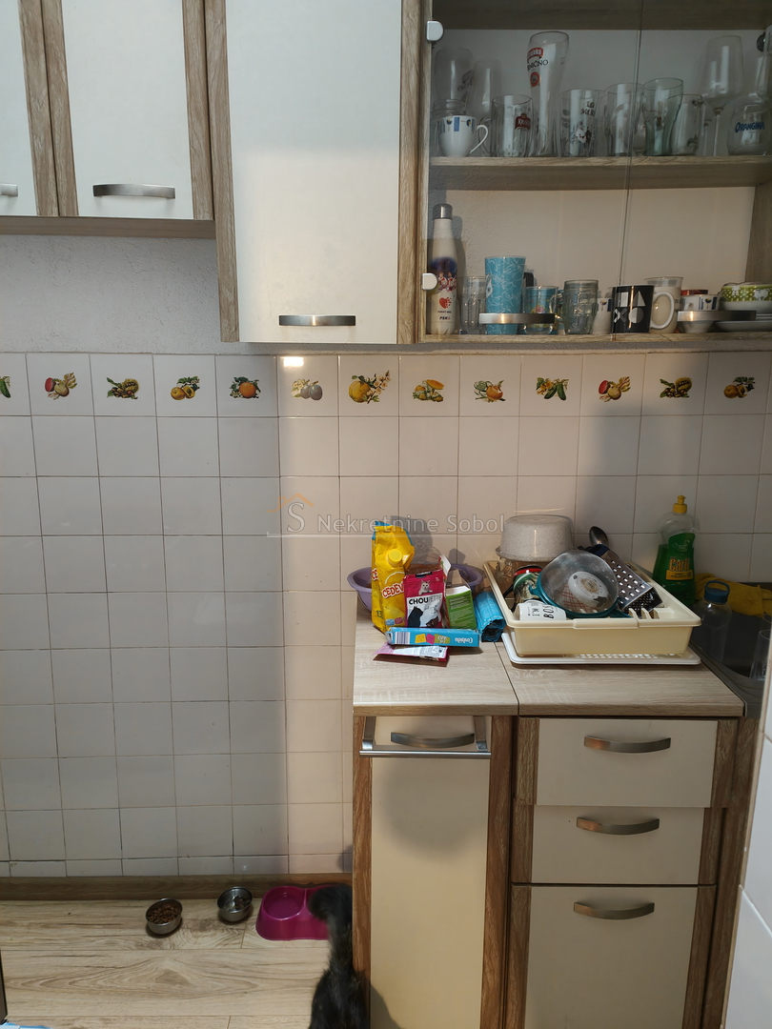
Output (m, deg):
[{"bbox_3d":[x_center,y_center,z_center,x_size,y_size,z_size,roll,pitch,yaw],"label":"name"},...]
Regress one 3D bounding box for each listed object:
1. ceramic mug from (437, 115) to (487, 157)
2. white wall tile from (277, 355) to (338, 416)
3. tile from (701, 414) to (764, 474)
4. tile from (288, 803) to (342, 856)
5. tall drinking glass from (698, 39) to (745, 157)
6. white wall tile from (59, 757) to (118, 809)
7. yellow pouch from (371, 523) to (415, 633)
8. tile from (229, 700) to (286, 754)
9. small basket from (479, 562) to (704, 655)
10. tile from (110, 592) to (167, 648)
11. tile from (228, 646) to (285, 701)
[{"bbox_3d":[0.166,-0.790,1.580,0.100,0.078,0.076,0,11,-1],"label":"ceramic mug"},{"bbox_3d":[-0.192,-0.317,1.837,0.150,0.150,0.009,0,11,-1],"label":"white wall tile"},{"bbox_3d":[0.880,-0.177,1.889,0.150,0.150,0.009,0,10,-1],"label":"tile"},{"bbox_3d":[-0.194,0.878,2.075,0.150,0.150,0.008,0,10,-1],"label":"tile"},{"bbox_3d":[0.706,-0.855,1.563,0.085,0.238,0.085,0,10,-1],"label":"tall drinking glass"},{"bbox_3d":[-0.801,0.726,2.012,0.149,0.149,0.008,0,10,-1],"label":"white wall tile"},{"bbox_3d":[0.021,0.139,1.636,0.082,0.236,0.074,-4,12,-21],"label":"yellow pouch"},{"bbox_3d":[-0.345,0.575,2.010,0.150,0.150,0.009,0,10,-1],"label":"tile"},{"bbox_3d":[0.426,0.200,1.655,0.372,0.080,0.435,0,11,1],"label":"small basket"},{"bbox_3d":[-0.656,0.280,1.975,0.150,0.150,0.008,0,11,-1],"label":"tile"},{"bbox_3d":[-0.340,0.420,1.965,0.149,0.149,0.008,0,10,-1],"label":"tile"}]

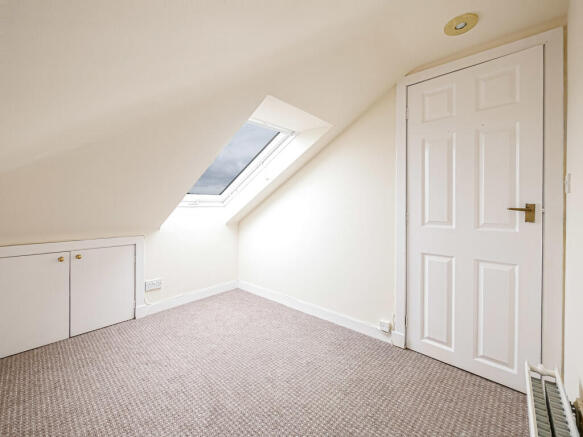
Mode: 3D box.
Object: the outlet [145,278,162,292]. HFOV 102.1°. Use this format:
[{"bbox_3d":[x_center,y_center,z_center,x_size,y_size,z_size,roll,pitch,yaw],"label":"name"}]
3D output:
[{"bbox_3d":[-1.417,0.682,2.414,0.025,0.093,0.146,1,3,41],"label":"outlet"}]

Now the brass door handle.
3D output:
[{"bbox_3d":[1.309,-0.028,1.343,0.118,0.105,0.055,1,3,41],"label":"brass door handle"}]

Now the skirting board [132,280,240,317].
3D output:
[{"bbox_3d":[-1.127,0.918,2.762,0.020,0.105,1.200,1,3,41],"label":"skirting board"}]

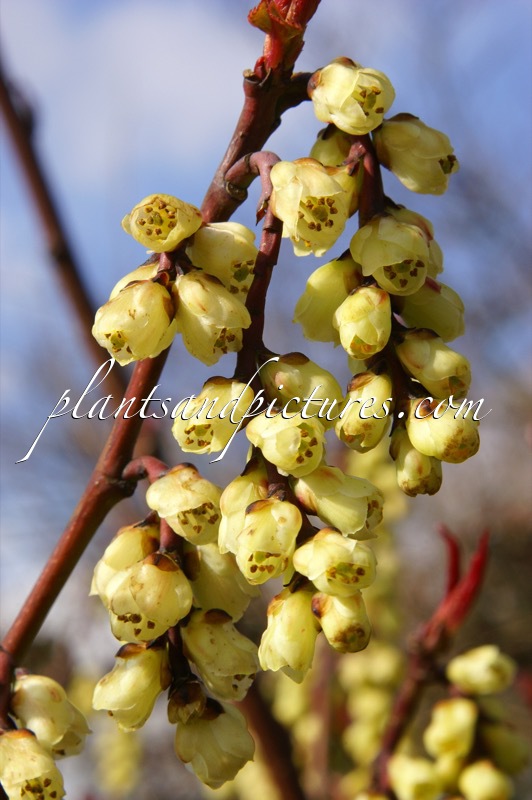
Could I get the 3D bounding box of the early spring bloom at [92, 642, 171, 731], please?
[{"bbox_3d":[-0.016,0.034,0.276,0.008,0.010,0.008,31,-9,-3],"label":"early spring bloom"}]

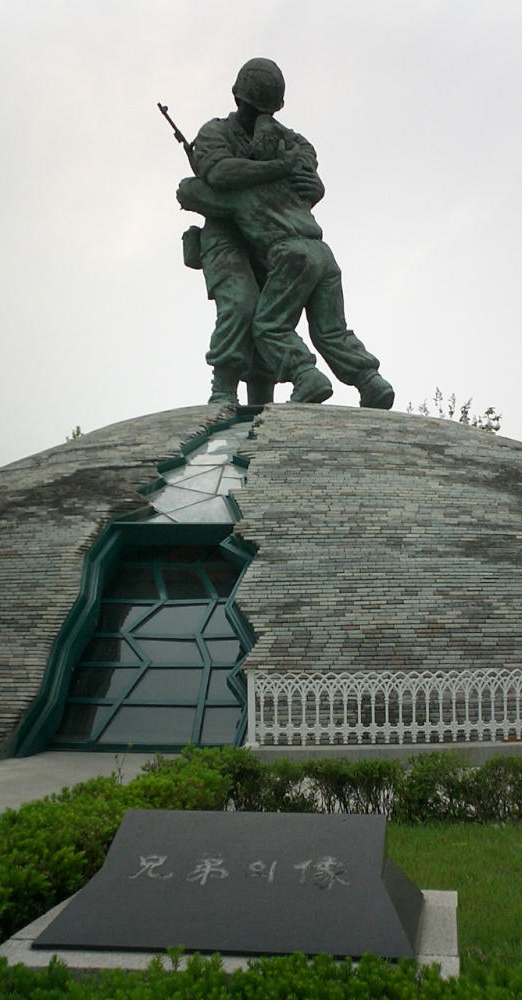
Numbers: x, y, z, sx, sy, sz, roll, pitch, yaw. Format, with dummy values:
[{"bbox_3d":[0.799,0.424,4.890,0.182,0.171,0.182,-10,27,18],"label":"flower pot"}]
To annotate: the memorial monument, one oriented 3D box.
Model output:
[{"bbox_3d":[0.404,-4.630,18.792,3.000,6.550,2.800,3,-8,-28],"label":"memorial monument"}]

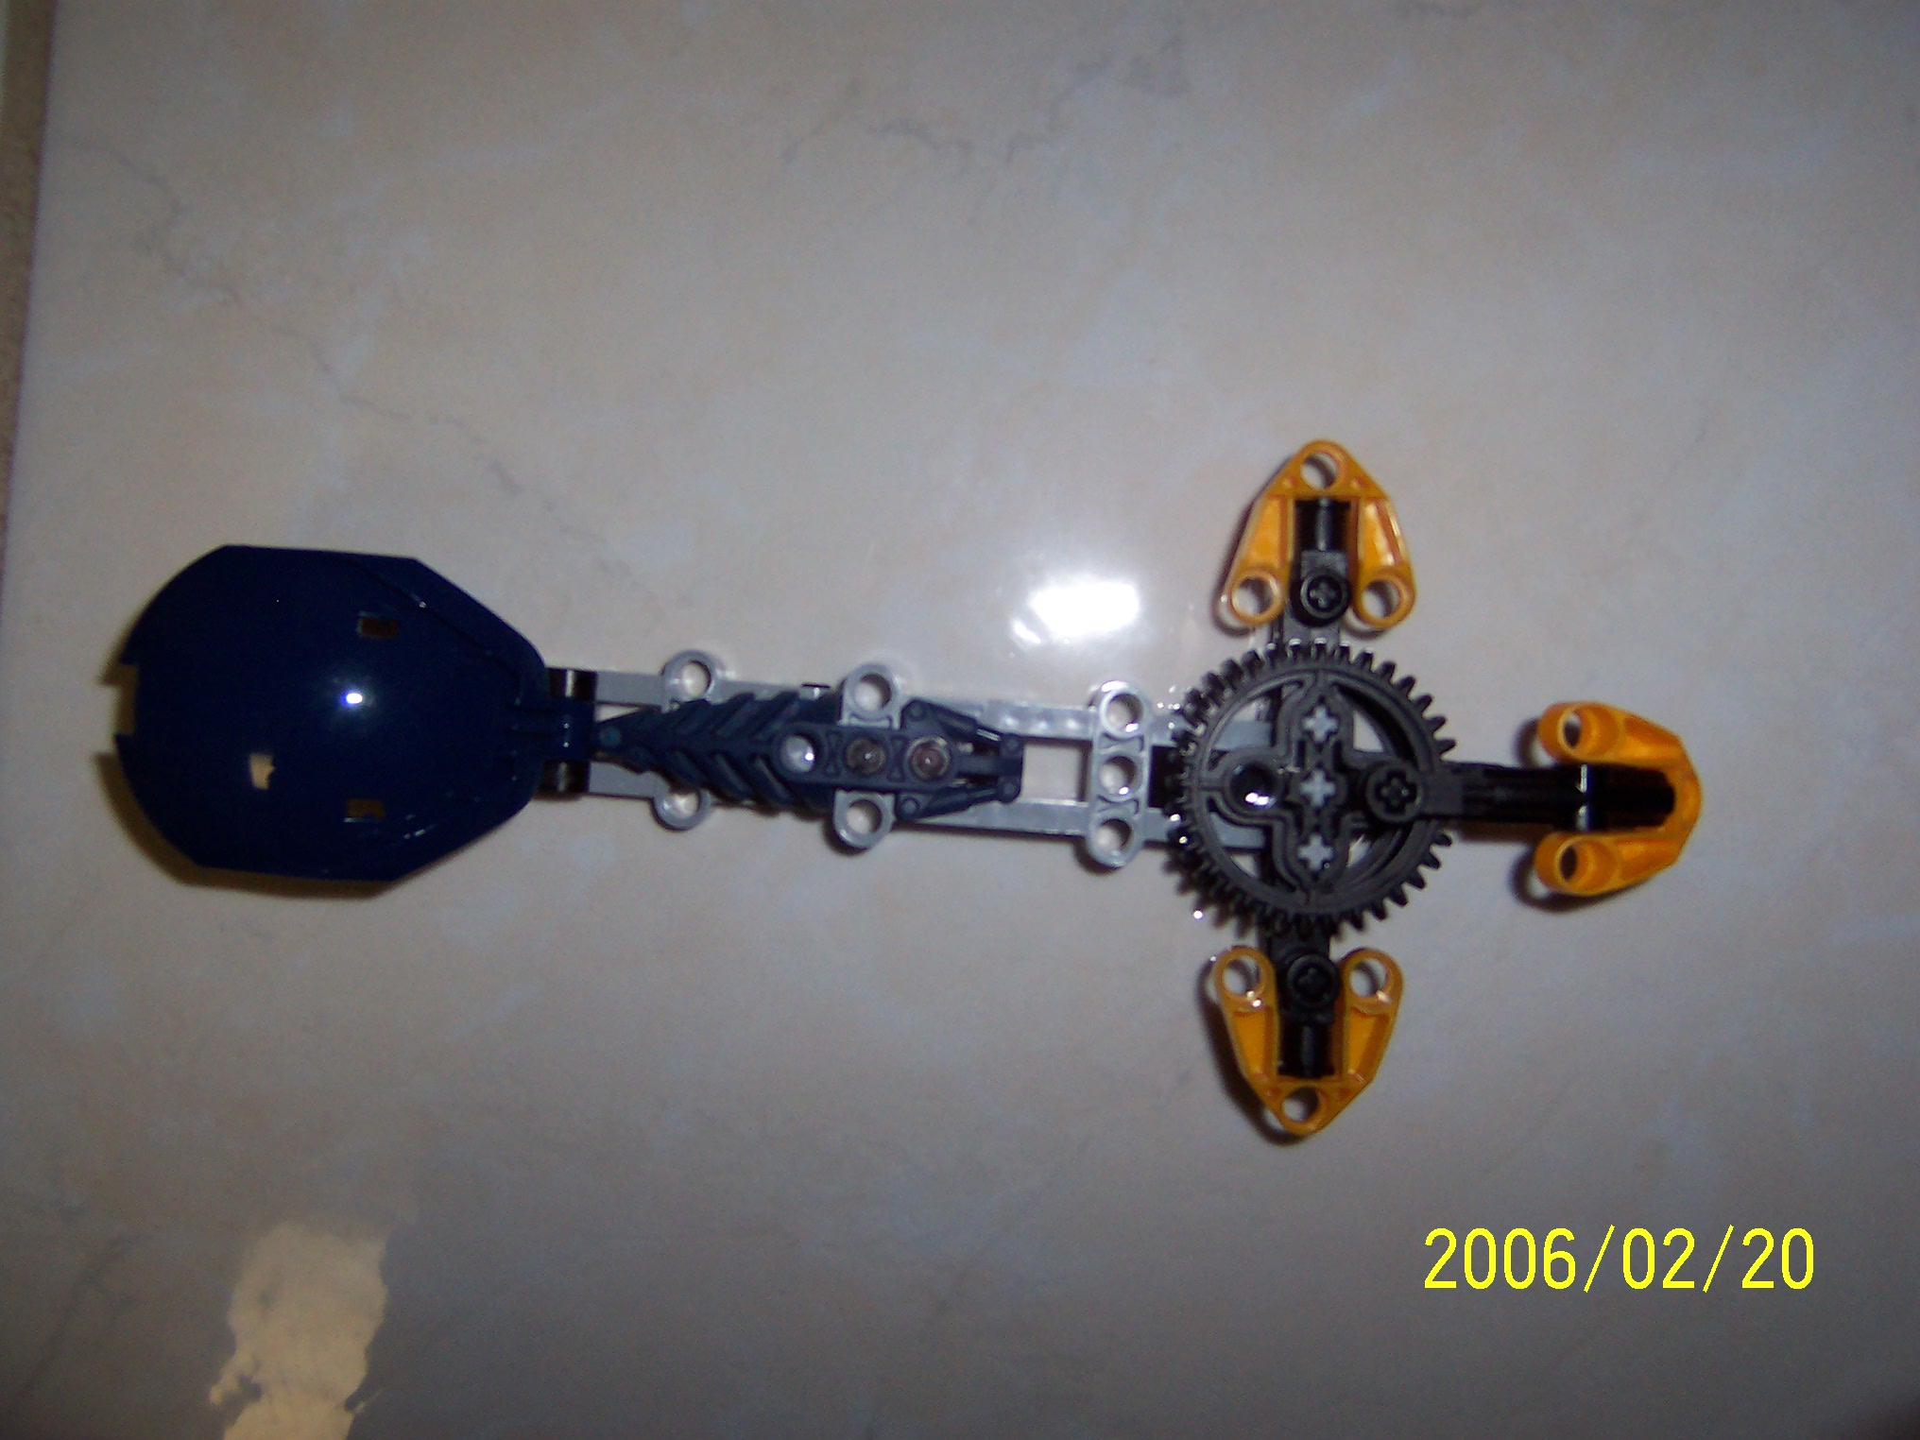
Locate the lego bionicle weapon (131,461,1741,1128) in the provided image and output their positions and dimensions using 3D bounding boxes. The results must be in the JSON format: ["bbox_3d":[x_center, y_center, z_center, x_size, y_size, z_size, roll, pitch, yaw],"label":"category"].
[{"bbox_3d":[-0.004,0.006,0.253,0.200,0.032,0.088,3,88,0],"label":"lego bionicle weapon"}]

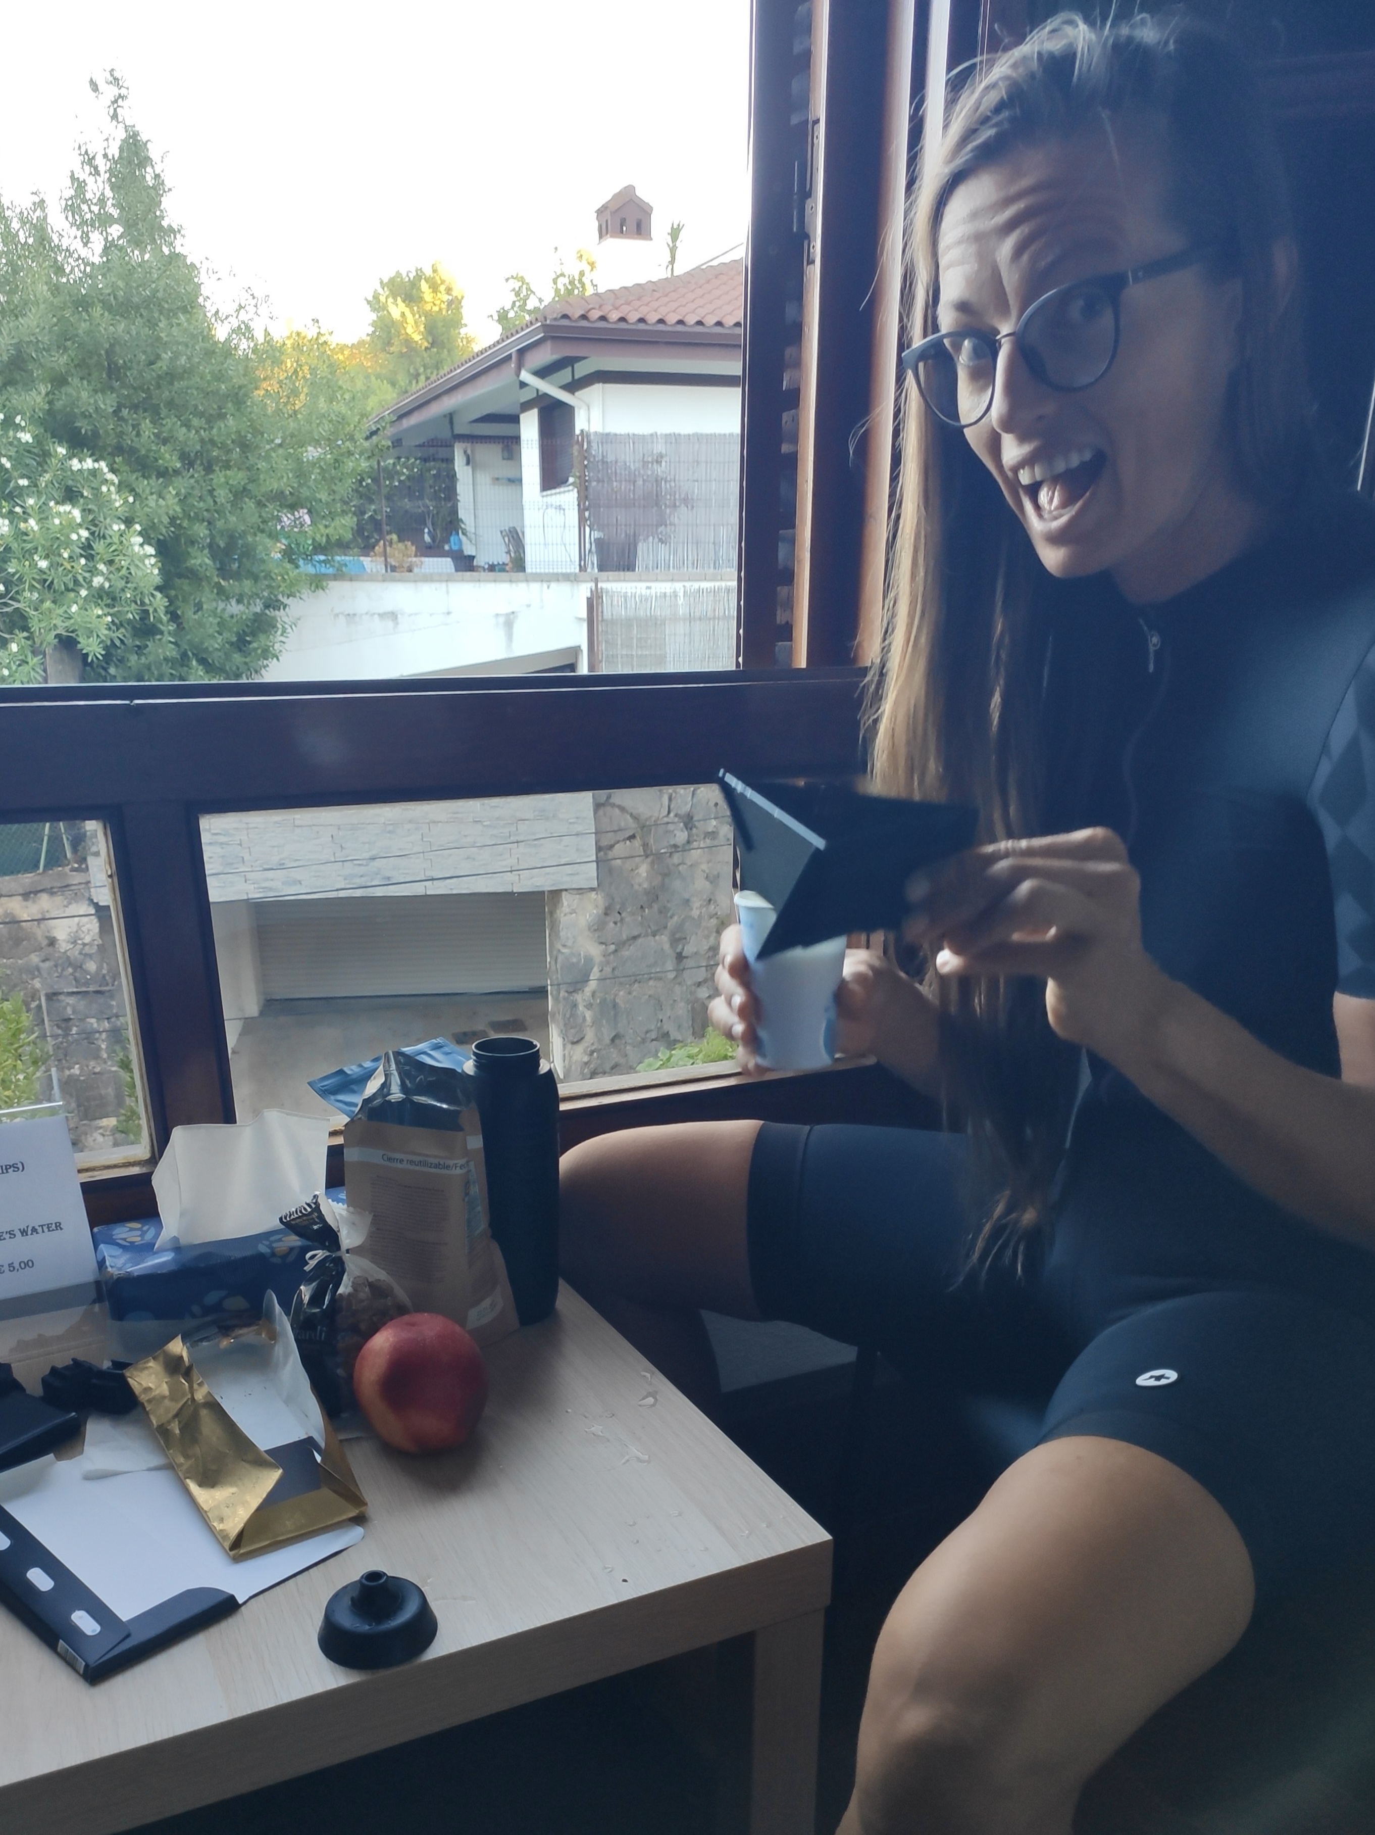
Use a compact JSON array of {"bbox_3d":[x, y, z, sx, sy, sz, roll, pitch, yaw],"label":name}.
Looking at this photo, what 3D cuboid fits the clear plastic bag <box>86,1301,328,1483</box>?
[{"bbox_3d":[-0.356,0.339,1.015,0.155,0.050,0.135,-4,12,-22],"label":"clear plastic bag"}]

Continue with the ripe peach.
[{"bbox_3d":[-0.178,0.310,0.916,0.087,0.087,0.087,0,13,0],"label":"ripe peach"}]

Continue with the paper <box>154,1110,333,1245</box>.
[{"bbox_3d":[-0.360,0.210,1.115,0.138,0.102,0.045,-4,14,-20],"label":"paper"}]

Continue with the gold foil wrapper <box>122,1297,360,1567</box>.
[{"bbox_3d":[-0.290,0.325,0.889,0.105,0.058,0.195,-7,15,-31],"label":"gold foil wrapper"}]

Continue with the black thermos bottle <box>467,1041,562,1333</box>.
[{"bbox_3d":[-0.138,0.204,1.086,0.080,0.217,0.080,0,13,0],"label":"black thermos bottle"}]

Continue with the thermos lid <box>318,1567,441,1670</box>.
[{"bbox_3d":[-0.173,0.375,0.755,0.066,0.033,0.066,0,13,0],"label":"thermos lid"}]

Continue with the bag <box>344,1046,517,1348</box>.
[{"bbox_3d":[-0.195,0.209,1.061,0.113,0.218,0.066,3,13,12],"label":"bag"}]

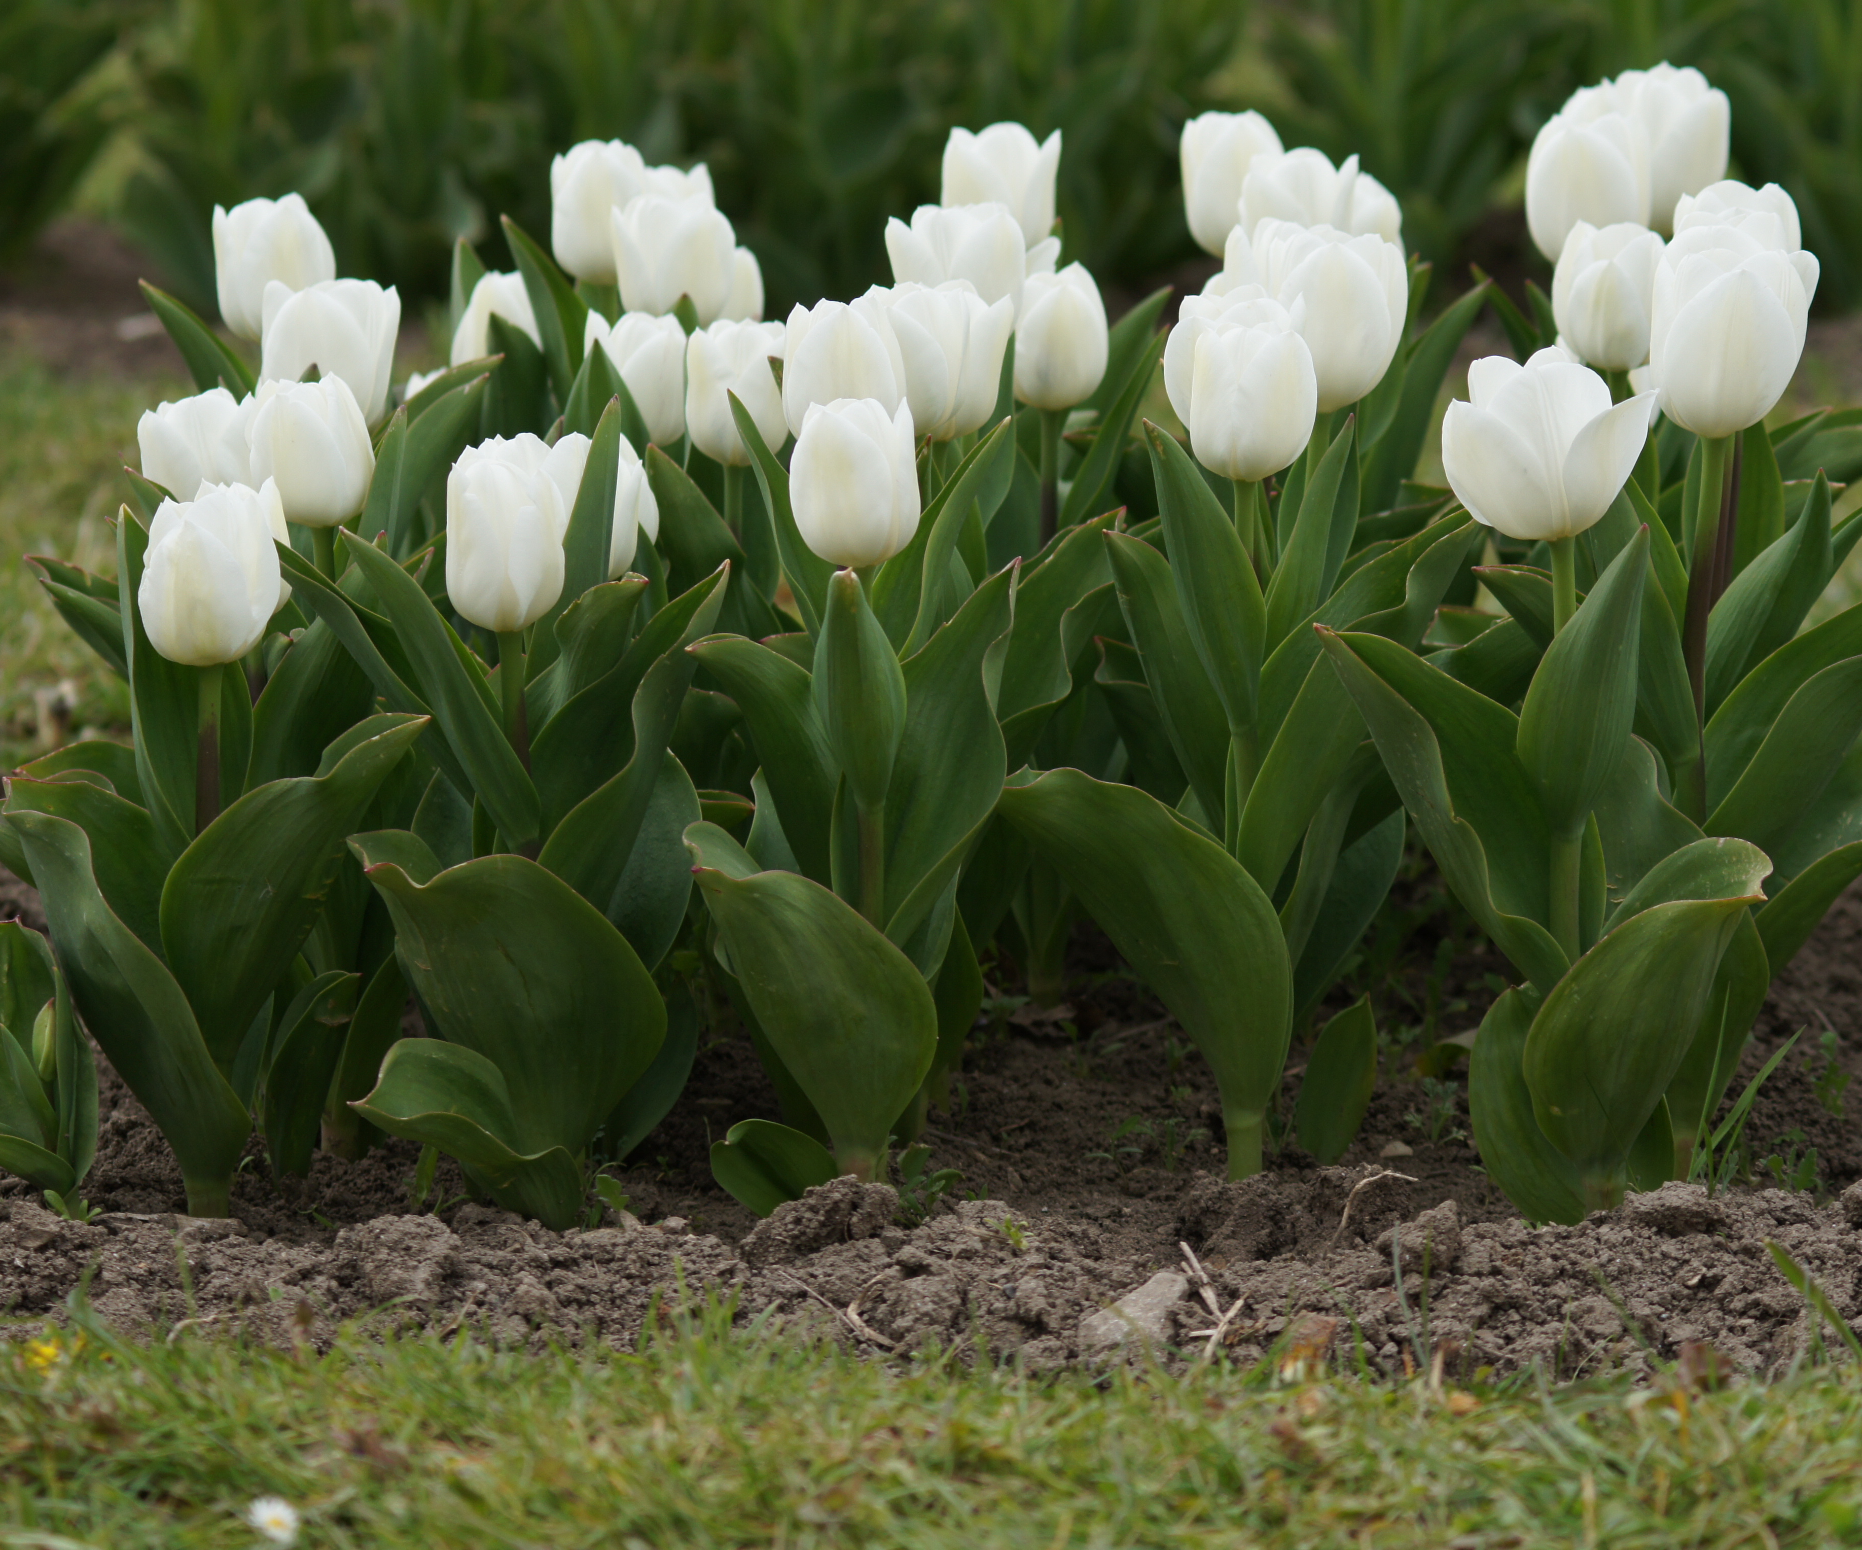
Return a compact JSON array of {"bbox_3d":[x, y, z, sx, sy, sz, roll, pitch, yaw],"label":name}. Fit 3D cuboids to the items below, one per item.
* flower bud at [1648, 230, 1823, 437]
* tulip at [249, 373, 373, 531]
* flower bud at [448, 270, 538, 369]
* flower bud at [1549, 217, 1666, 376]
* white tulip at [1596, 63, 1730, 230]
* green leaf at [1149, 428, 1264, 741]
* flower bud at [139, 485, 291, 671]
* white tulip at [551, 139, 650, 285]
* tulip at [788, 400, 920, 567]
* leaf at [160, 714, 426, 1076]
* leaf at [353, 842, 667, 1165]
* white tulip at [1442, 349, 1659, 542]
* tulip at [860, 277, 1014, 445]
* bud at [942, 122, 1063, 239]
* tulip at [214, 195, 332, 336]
[{"bbox_3d":[0.326,-0.180,3.930,0.068,0.086,0.063,0,16,0],"label":"flower bud"},{"bbox_3d":[-0.257,-0.135,4.021,0.054,0.063,0.054,0,13,0],"label":"tulip"},{"bbox_3d":[-0.190,-0.193,4.270,0.048,0.064,0.048,0,16,0],"label":"flower bud"},{"bbox_3d":[0.325,-0.229,4.650,0.057,0.070,0.055,0,10,0],"label":"flower bud"},{"bbox_3d":[0.335,-0.288,4.450,0.060,0.078,0.058,0,12,0],"label":"white tulip"},{"bbox_3d":[0.106,-0.073,3.740,0.036,0.120,0.035,-8,12,2],"label":"green leaf"},{"bbox_3d":[-0.275,-0.077,3.700,0.055,0.070,0.053,3,12,-1],"label":"flower bud"},{"bbox_3d":[-0.170,-0.290,5.000,0.053,0.073,0.054,0,10,0],"label":"white tulip"},{"bbox_3d":[-0.029,-0.113,3.750,0.050,0.065,0.048,0,12,0],"label":"tulip"},{"bbox_3d":[-0.259,0.049,3.940,0.108,0.150,0.060,0,16,0],"label":"leaf"},{"bbox_3d":[-0.167,0.094,3.842,0.124,0.136,0.060,0,13,0],"label":"leaf"},{"bbox_3d":[0.267,-0.142,4.180,0.094,0.079,0.085,0,10,0],"label":"white tulip"},{"bbox_3d":[0.004,-0.172,4.020,0.060,0.066,0.058,0,12,0],"label":"tulip"},{"bbox_3d":[0.032,-0.258,4.330,0.054,0.069,0.054,0,16,0],"label":"bud"},{"bbox_3d":[-0.290,-0.224,4.280,0.054,0.065,0.054,0,13,0],"label":"tulip"}]

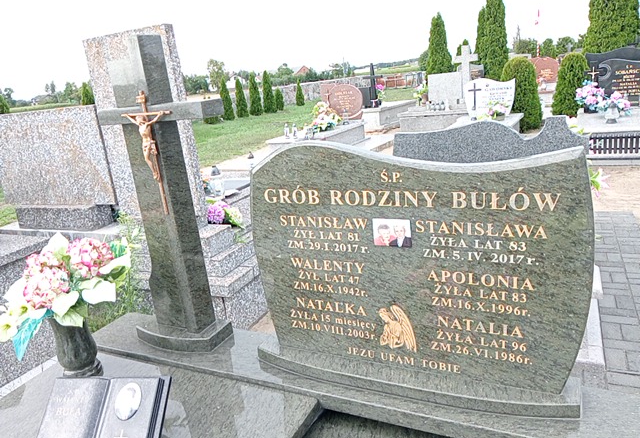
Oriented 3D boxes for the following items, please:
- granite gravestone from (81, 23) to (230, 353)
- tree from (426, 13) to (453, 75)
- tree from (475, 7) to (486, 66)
[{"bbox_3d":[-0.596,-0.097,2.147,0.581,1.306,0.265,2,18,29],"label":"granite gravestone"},{"bbox_3d":[3.835,-4.963,16.597,0.870,3.054,0.870,-6,15,0],"label":"tree"},{"bbox_3d":[5.872,-5.837,18.567,0.734,3.277,0.734,-6,15,0],"label":"tree"}]

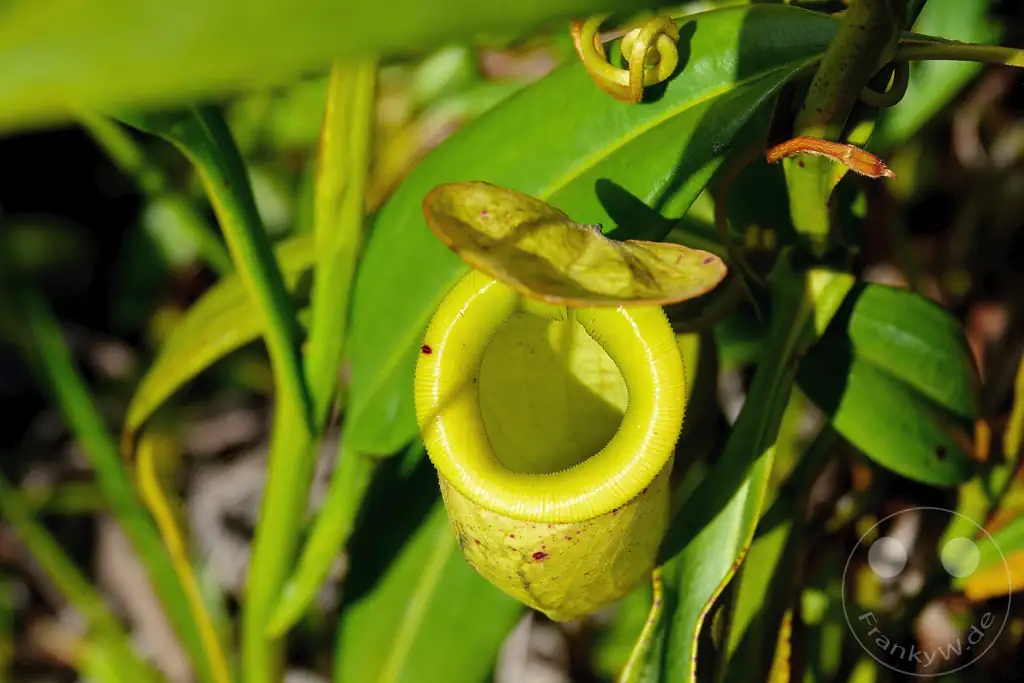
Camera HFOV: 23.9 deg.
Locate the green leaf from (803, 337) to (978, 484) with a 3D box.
[{"bbox_3d":[0.087,0.016,0.560,0.046,0.012,0.025,30,71,-19],"label":"green leaf"}]

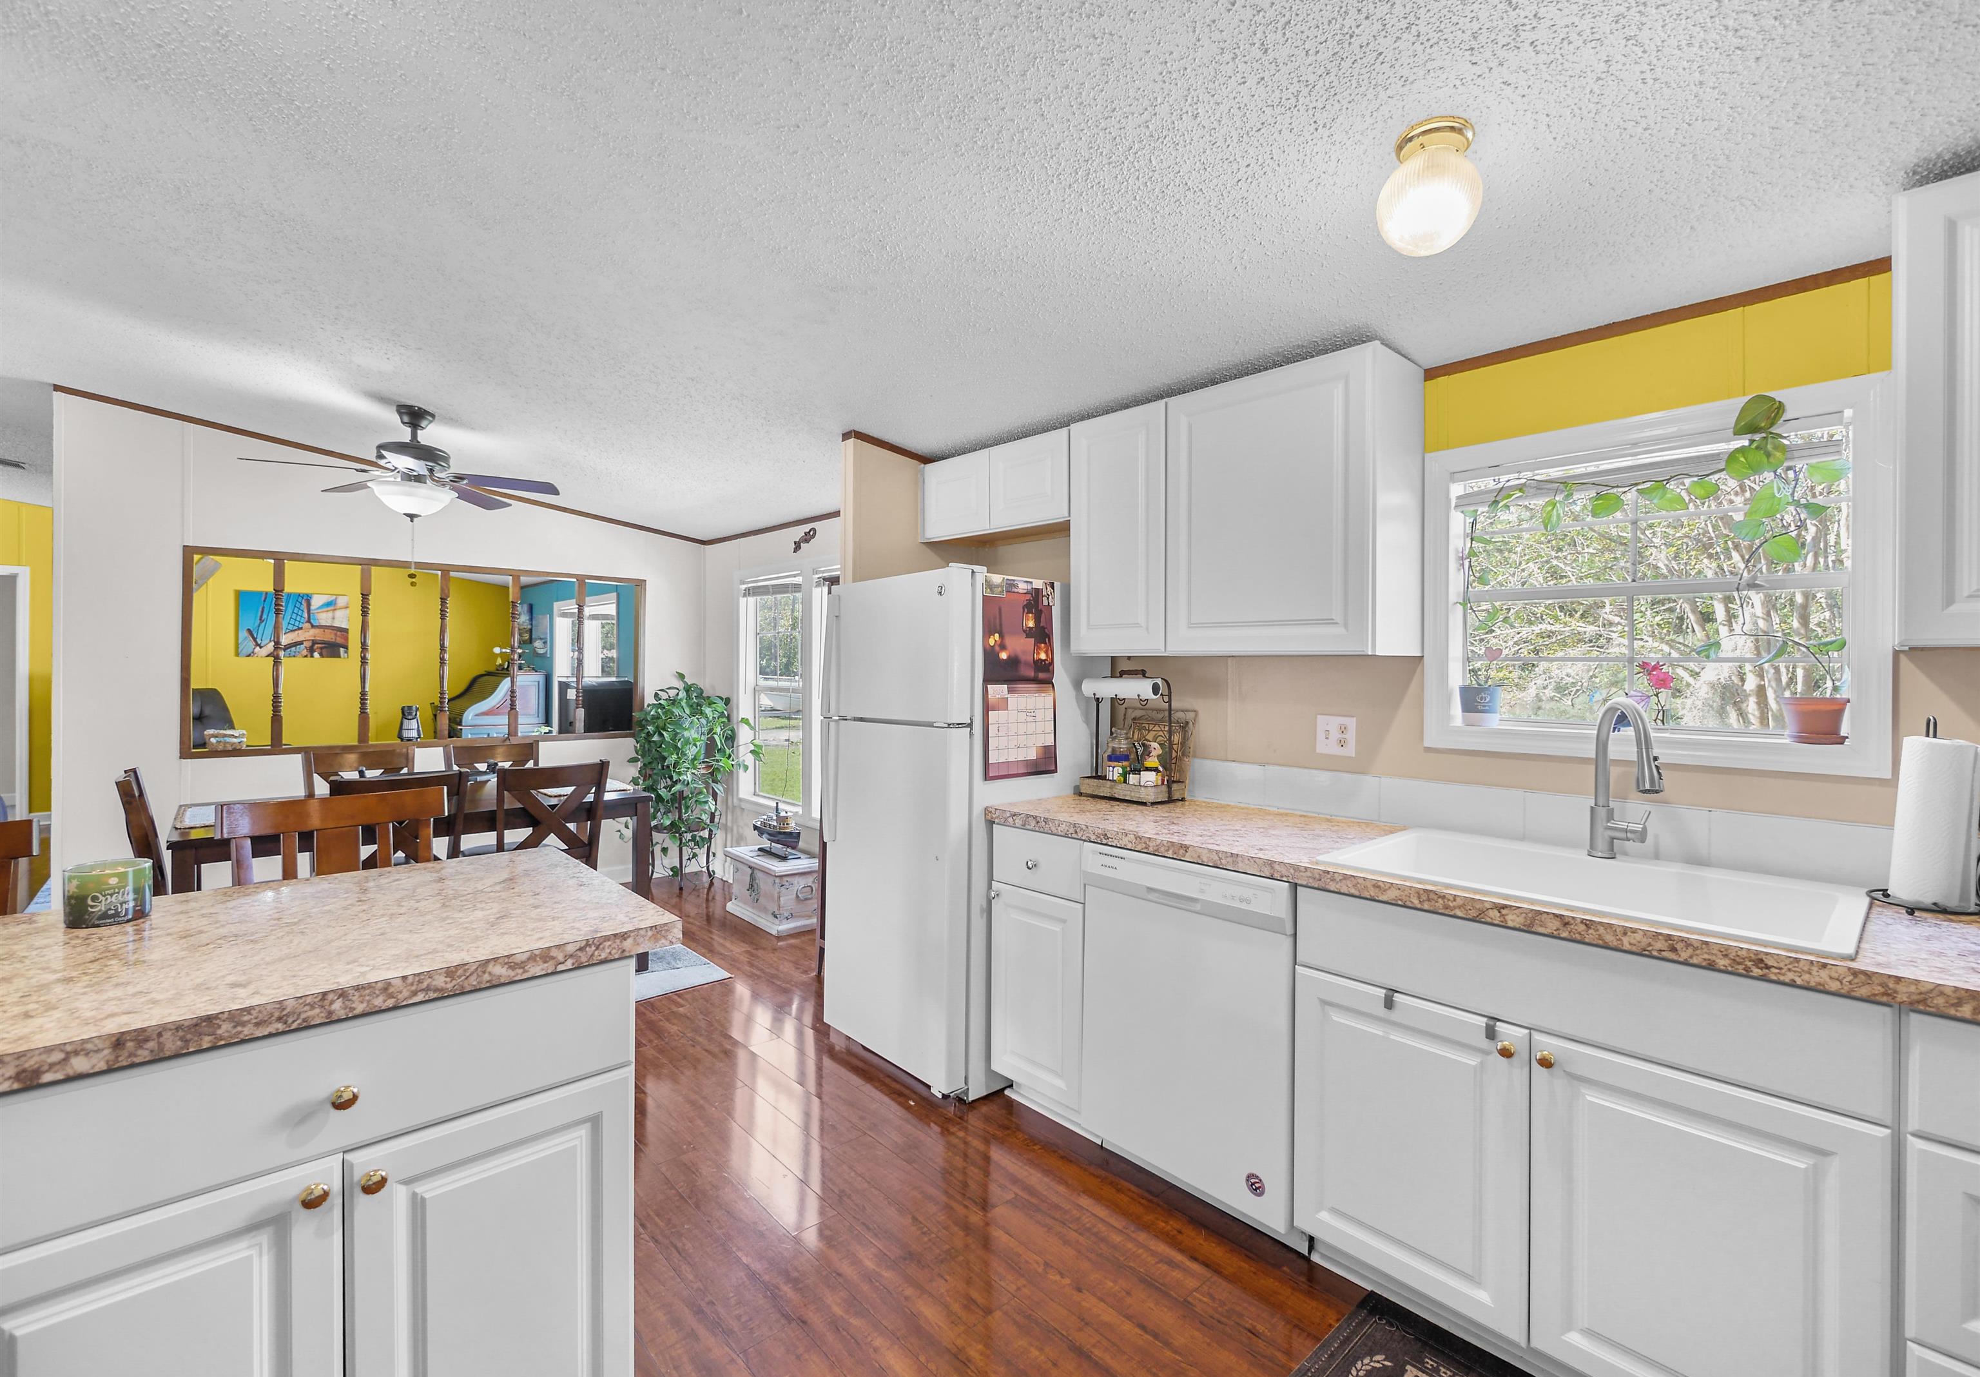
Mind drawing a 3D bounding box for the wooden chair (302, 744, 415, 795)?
[{"bbox_3d":[-2.886,0.772,3.704,0.450,0.940,0.540,-1,2,-42],"label":"wooden chair"}]

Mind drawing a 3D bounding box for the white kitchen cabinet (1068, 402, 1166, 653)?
[{"bbox_3d":[0.512,-0.484,2.611,0.320,0.750,0.383,-1,2,-42],"label":"white kitchen cabinet"}]

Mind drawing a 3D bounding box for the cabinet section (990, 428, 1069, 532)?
[{"bbox_3d":[0.249,-0.702,2.843,0.340,0.298,0.384,0,1,-43],"label":"cabinet section"}]

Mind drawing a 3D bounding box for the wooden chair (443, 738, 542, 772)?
[{"bbox_3d":[-2.465,0.767,4.077,0.450,0.940,0.540,-1,2,-42],"label":"wooden chair"}]

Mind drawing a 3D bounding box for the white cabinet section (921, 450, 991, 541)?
[{"bbox_3d":[-0.011,-0.719,3.125,0.340,0.295,0.384,0,1,-43],"label":"white cabinet section"}]

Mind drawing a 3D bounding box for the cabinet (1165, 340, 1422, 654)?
[{"bbox_3d":[0.836,-0.467,2.245,0.320,0.750,0.595,-1,2,-42],"label":"cabinet"}]

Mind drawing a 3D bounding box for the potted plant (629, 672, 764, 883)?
[{"bbox_3d":[-1.851,0.558,4.897,0.660,1.330,0.660,-1,2,-42],"label":"potted plant"}]

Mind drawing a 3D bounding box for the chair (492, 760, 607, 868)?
[{"bbox_3d":[-1.947,0.782,3.487,0.450,0.940,0.540,-1,2,-42],"label":"chair"}]

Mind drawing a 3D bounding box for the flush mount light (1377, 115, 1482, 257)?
[{"bbox_3d":[0.747,-0.837,1.355,0.158,0.187,0.158,9,-5,-41],"label":"flush mount light"}]

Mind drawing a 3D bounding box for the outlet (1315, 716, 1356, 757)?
[{"bbox_3d":[0.996,0.138,2.308,0.010,0.114,0.117,-1,2,-42],"label":"outlet"}]

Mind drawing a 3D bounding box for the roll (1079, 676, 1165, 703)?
[{"bbox_3d":[0.434,0.002,2.645,0.067,0.067,0.295,-1,2,-42],"label":"roll"}]

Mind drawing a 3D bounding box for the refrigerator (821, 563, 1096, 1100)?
[{"bbox_3d":[-0.096,0.444,2.951,0.780,1.656,0.755,-1,2,-42],"label":"refrigerator"}]

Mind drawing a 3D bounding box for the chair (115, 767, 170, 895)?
[{"bbox_3d":[-2.982,0.784,3.123,0.540,0.940,0.450,-1,2,-42],"label":"chair"}]

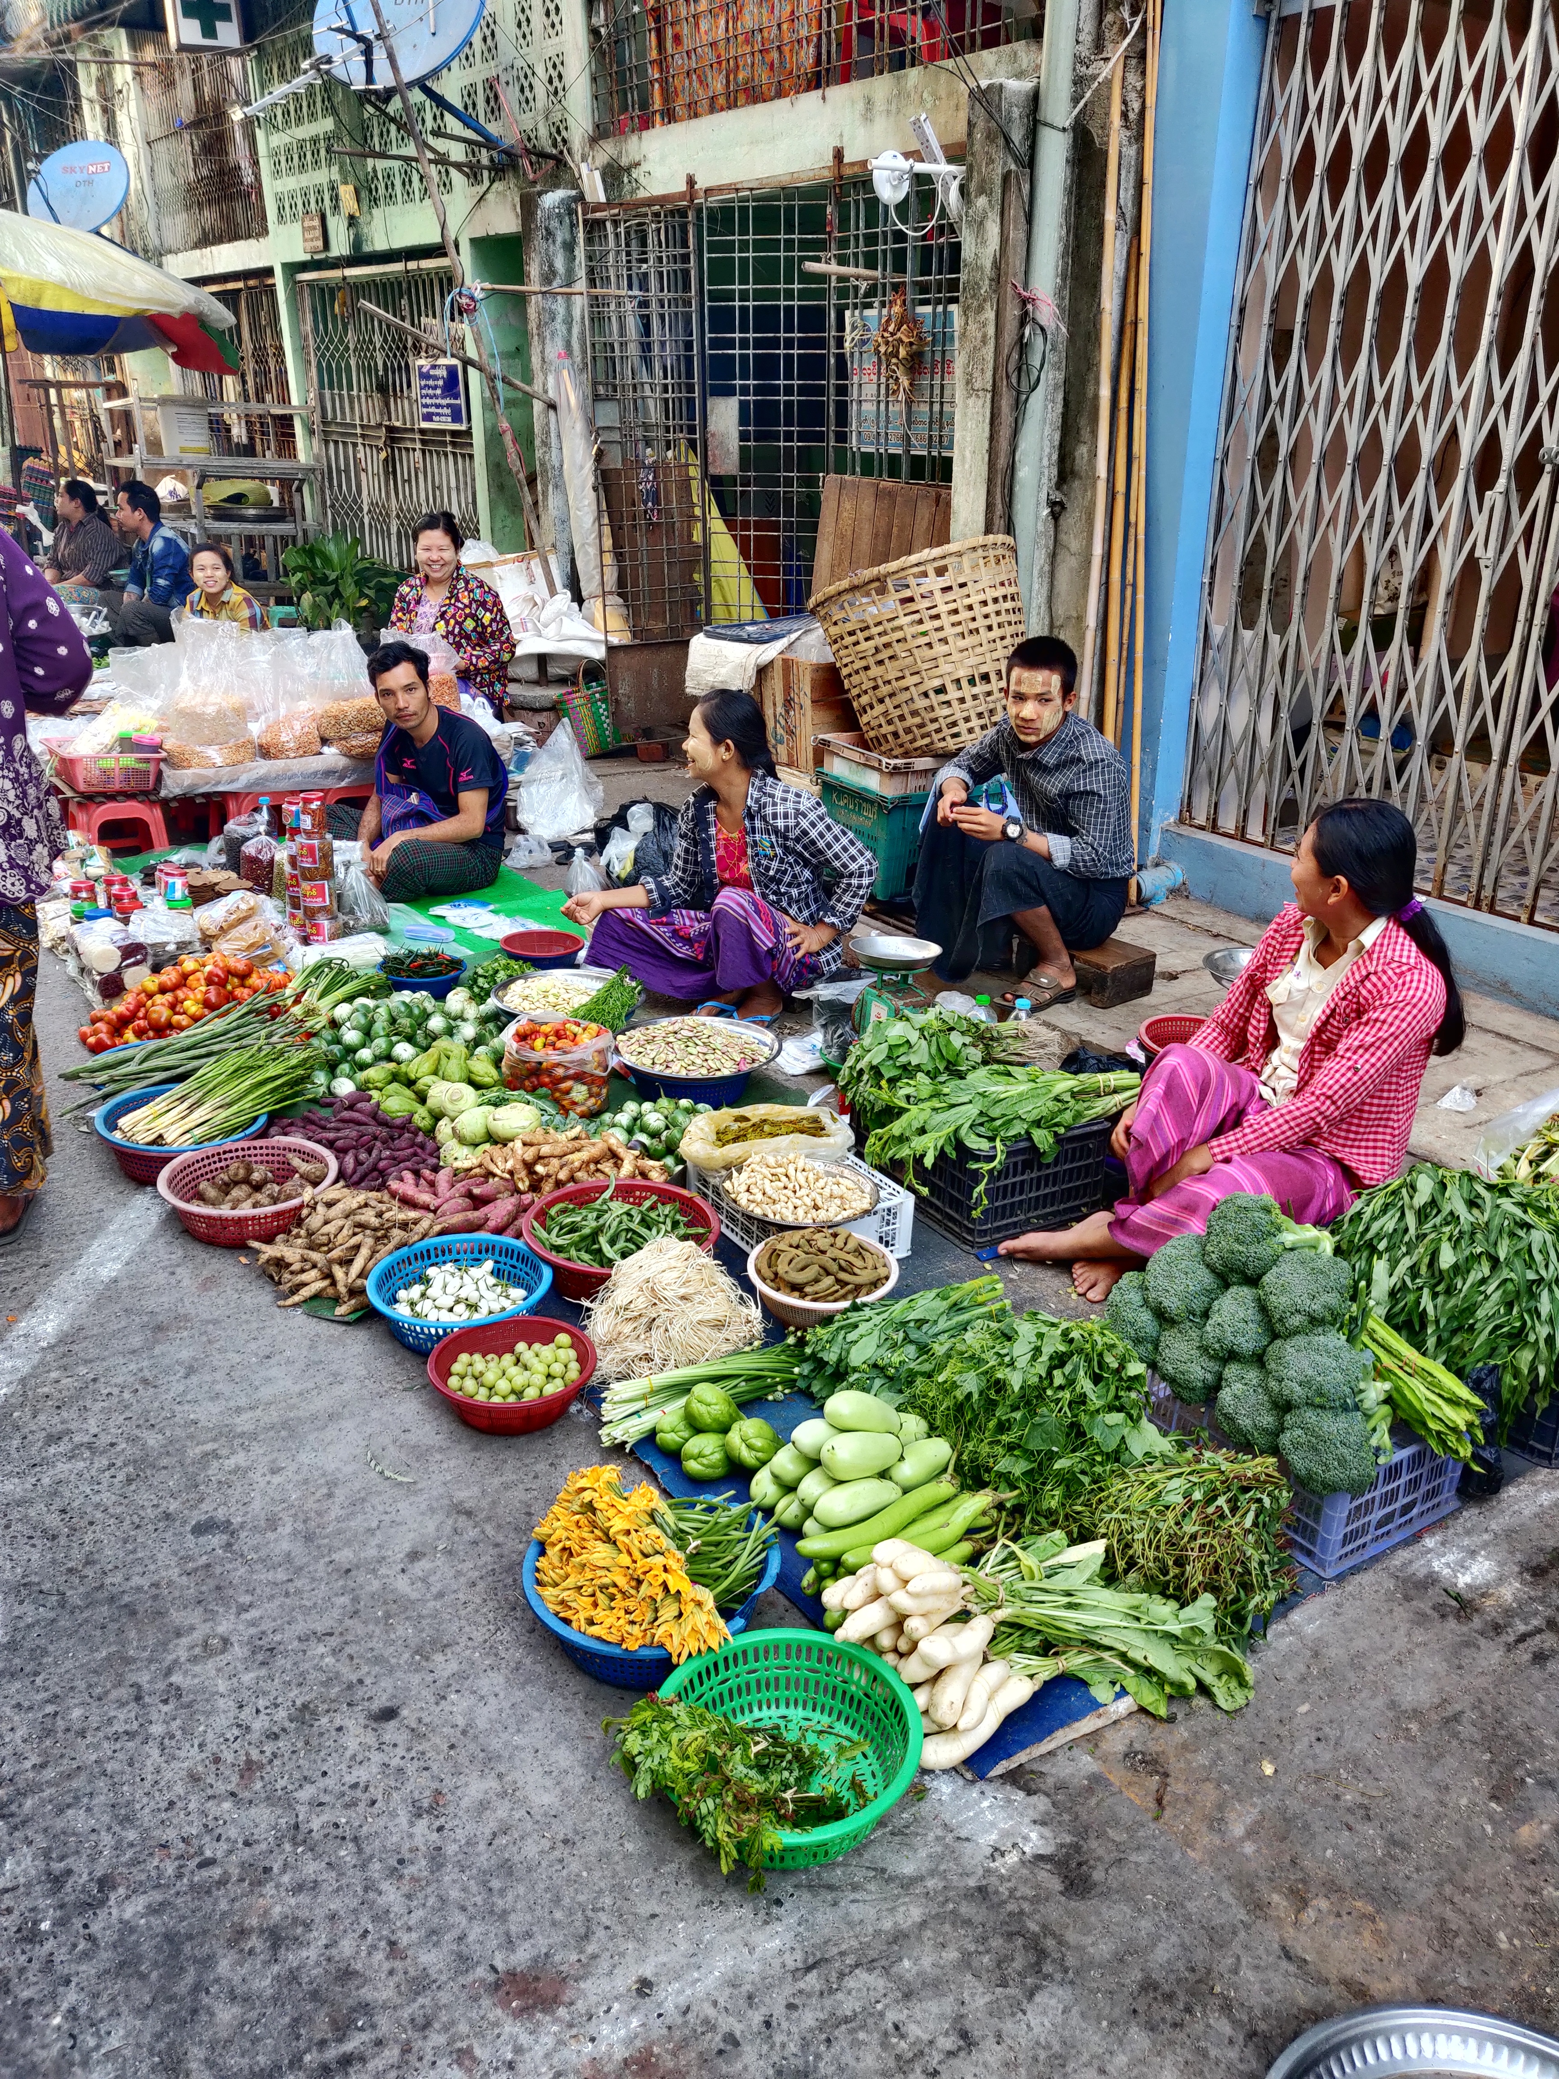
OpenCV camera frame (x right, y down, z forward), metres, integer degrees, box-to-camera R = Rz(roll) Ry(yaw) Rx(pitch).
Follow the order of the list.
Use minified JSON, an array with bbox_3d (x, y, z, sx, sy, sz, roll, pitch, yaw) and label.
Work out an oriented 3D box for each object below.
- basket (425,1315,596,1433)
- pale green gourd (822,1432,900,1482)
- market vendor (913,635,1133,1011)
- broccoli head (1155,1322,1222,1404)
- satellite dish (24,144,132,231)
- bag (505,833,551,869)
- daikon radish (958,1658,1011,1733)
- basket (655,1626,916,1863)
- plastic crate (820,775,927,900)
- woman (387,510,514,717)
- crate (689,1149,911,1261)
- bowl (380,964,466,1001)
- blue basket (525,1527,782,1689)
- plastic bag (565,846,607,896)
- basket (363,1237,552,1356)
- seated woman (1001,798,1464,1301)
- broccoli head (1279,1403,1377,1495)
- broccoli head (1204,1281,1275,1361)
[{"bbox_3d":[-0.426,0.557,2.414,0.260,0.090,0.260,0,23,0],"label":"basket"},{"bbox_3d":[0.113,0.574,2.060,0.122,0.074,0.074,-11,25,-24],"label":"pale green gourd"},{"bbox_3d":[0.633,-0.551,3.670,0.620,0.844,0.500,-14,27,-29],"label":"market vendor"},{"bbox_3d":[0.614,0.485,2.246,0.115,0.115,0.125,-4,-7,27],"label":"broccoli head"},{"bbox_3d":[-4.067,-4.939,8.671,0.610,0.660,0.200,1,-13,3],"label":"satellite dish"},{"bbox_3d":[-0.884,-0.681,5.294,0.150,0.110,0.130,4,23,10],"label":"bag"},{"bbox_3d":[0.252,0.799,1.849,0.040,0.040,0.130,14,27,29],"label":"daikon radish"},{"bbox_3d":[0.014,0.855,1.783,0.310,0.106,0.310,-1,25,0],"label":"basket"},{"bbox_3d":[0.502,-0.717,4.977,0.580,0.320,0.420,-12,26,-26],"label":"plastic crate"},{"bbox_3d":[-1.149,-1.359,5.369,0.480,0.965,0.520,2,26,6],"label":"woman"},{"bbox_3d":[0.043,0.313,2.941,0.318,0.130,0.315,-10,26,-20],"label":"crate"},{"bbox_3d":[-0.959,-0.161,4.054,0.245,0.090,0.245,-1,25,0],"label":"bowl"},{"bbox_3d":[-0.163,0.723,1.948,0.328,0.100,0.328,0,23,0],"label":"blue basket"},{"bbox_3d":[-0.643,-0.572,4.971,0.135,0.170,0.125,4,23,10],"label":"plastic bag"},{"bbox_3d":[-0.549,0.457,2.632,0.310,0.105,0.310,0,23,0],"label":"basket"},{"bbox_3d":[0.855,-0.004,2.733,0.710,0.860,0.500,-17,28,-34],"label":"seated woman"},{"bbox_3d":[0.734,0.547,2.004,0.130,0.125,0.130,-17,30,-31],"label":"broccoli head"},{"bbox_3d":[0.657,0.406,2.150,0.120,0.115,0.115,0,26,0],"label":"broccoli head"}]

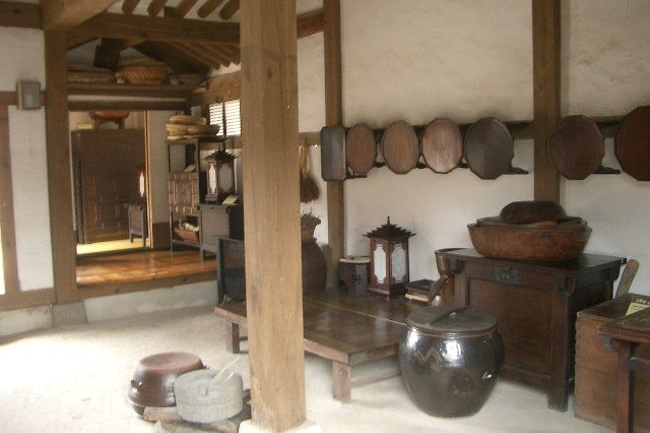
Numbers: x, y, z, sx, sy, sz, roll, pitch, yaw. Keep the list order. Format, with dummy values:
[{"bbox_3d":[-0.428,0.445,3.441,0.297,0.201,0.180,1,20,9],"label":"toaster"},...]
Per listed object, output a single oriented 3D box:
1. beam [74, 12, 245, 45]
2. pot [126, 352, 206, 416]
[{"bbox_3d":[-1.537,-1.867,6.591,2.146,0.303,0.222,-5,6,-38],"label":"beam"},{"bbox_3d":[-0.911,1.011,3.872,0.518,0.321,0.518,-1,5,0],"label":"pot"}]

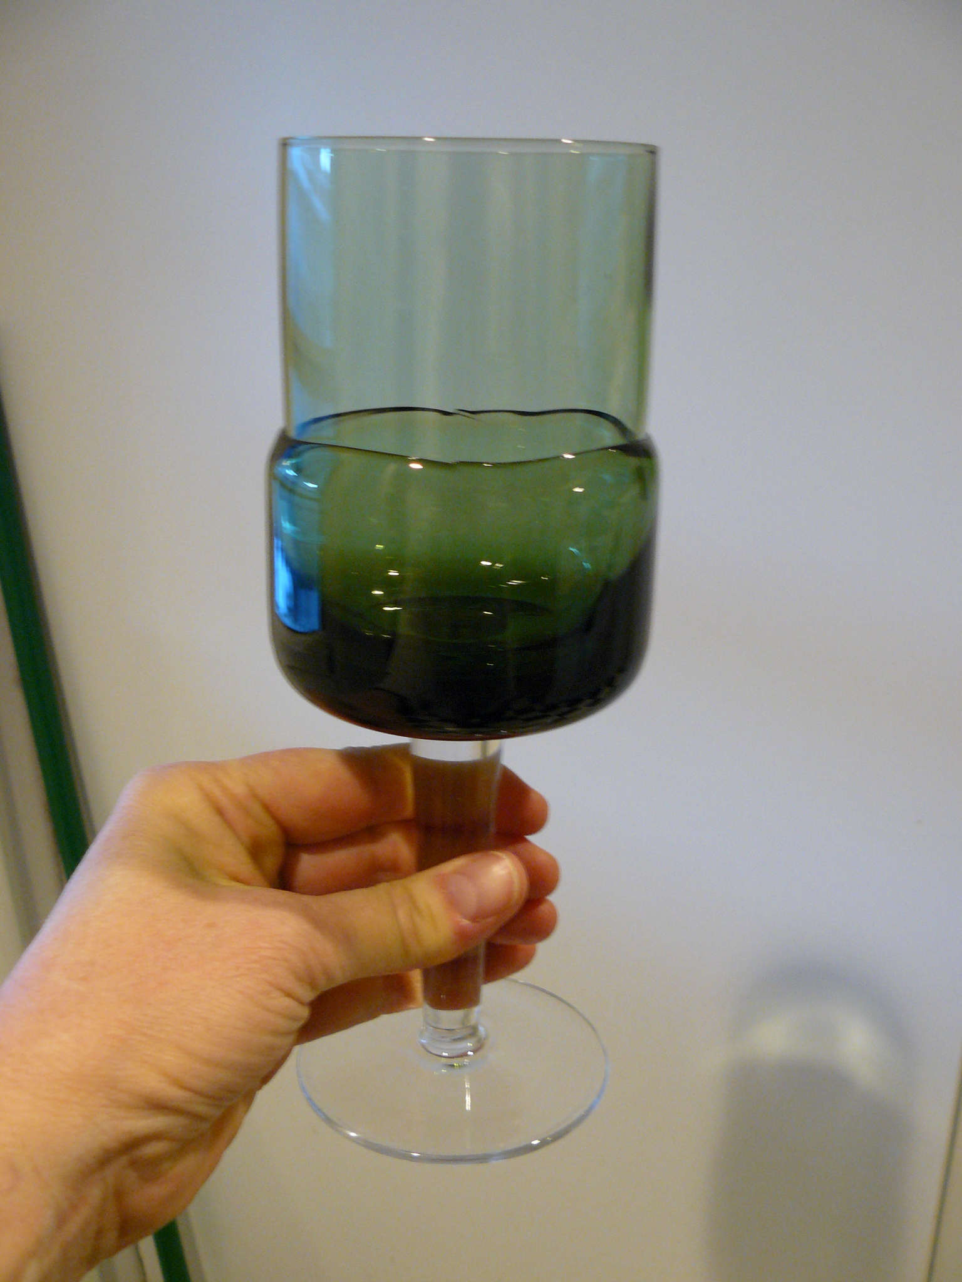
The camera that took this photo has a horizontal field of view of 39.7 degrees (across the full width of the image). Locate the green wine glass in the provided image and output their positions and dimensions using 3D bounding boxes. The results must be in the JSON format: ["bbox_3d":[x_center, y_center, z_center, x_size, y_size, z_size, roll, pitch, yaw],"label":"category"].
[{"bbox_3d":[-0.004,0.002,0.281,0.076,0.201,0.076,1,18,0],"label":"green wine glass"}]

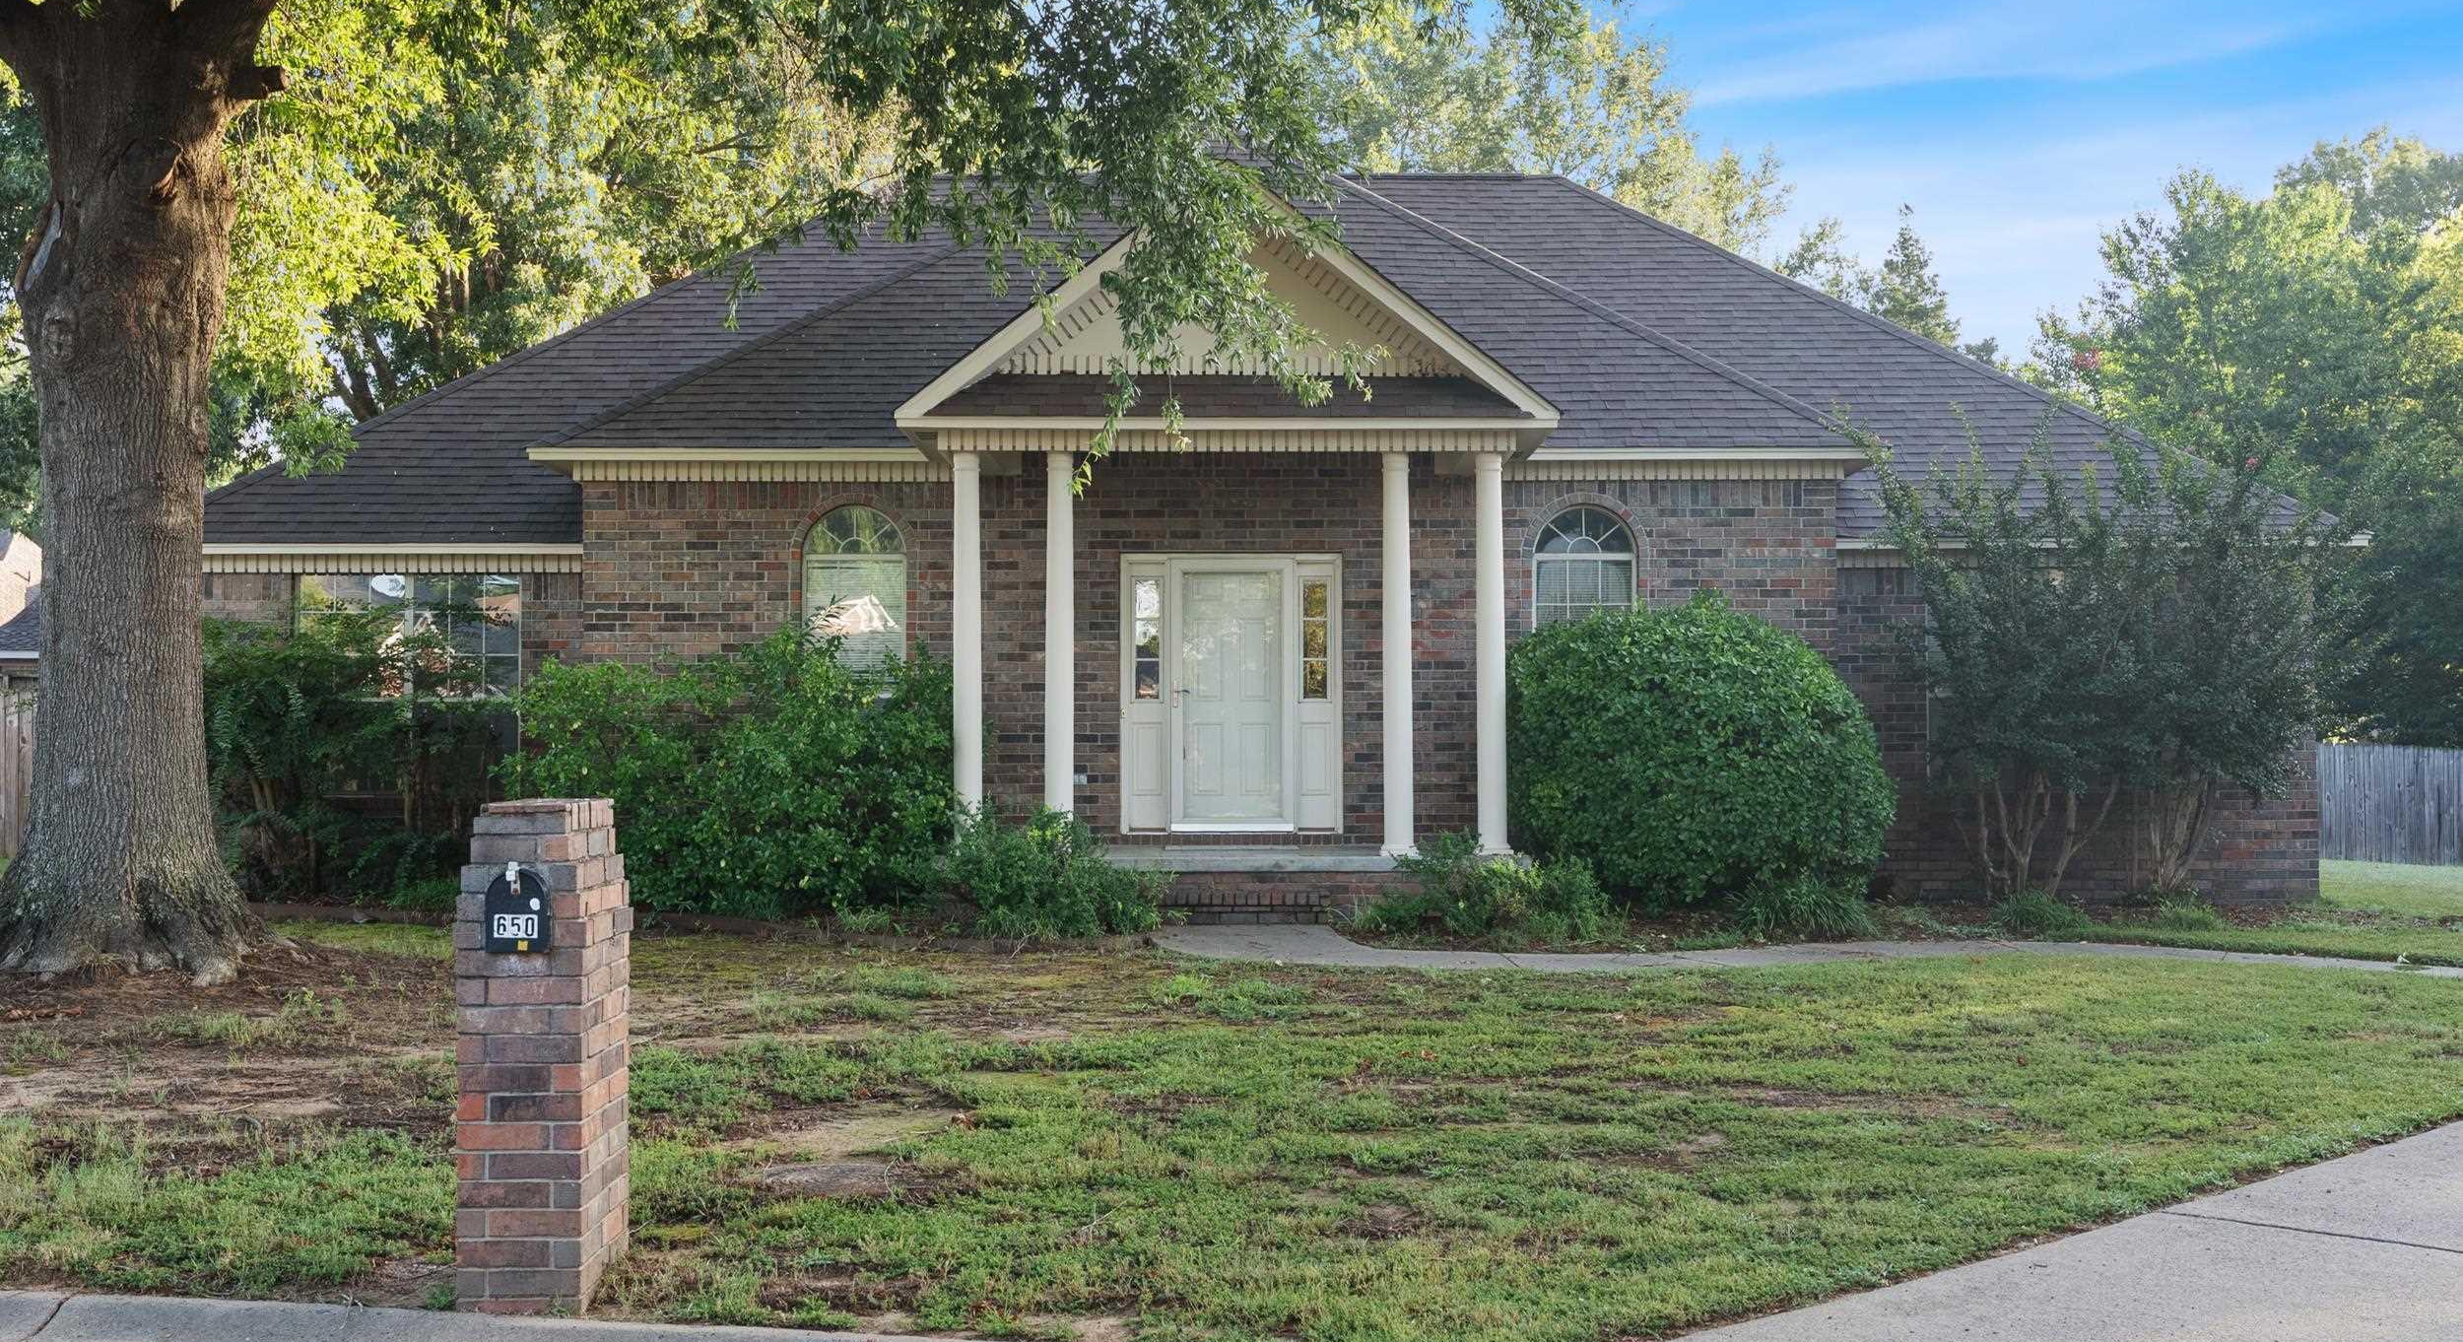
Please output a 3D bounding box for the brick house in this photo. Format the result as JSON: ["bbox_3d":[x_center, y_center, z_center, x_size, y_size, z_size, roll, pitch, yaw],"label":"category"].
[{"bbox_3d":[0.050,-1.580,22.343,17.100,6.950,13.200,0,-1,0],"label":"brick house"}]

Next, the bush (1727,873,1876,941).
[{"bbox_3d":[3.727,1.523,15.569,0.970,0.440,0.900,0,-1,0],"label":"bush"}]

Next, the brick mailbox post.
[{"bbox_3d":[-1.880,1.029,6.548,0.350,1.330,0.580,0,-1,-2],"label":"brick mailbox post"}]

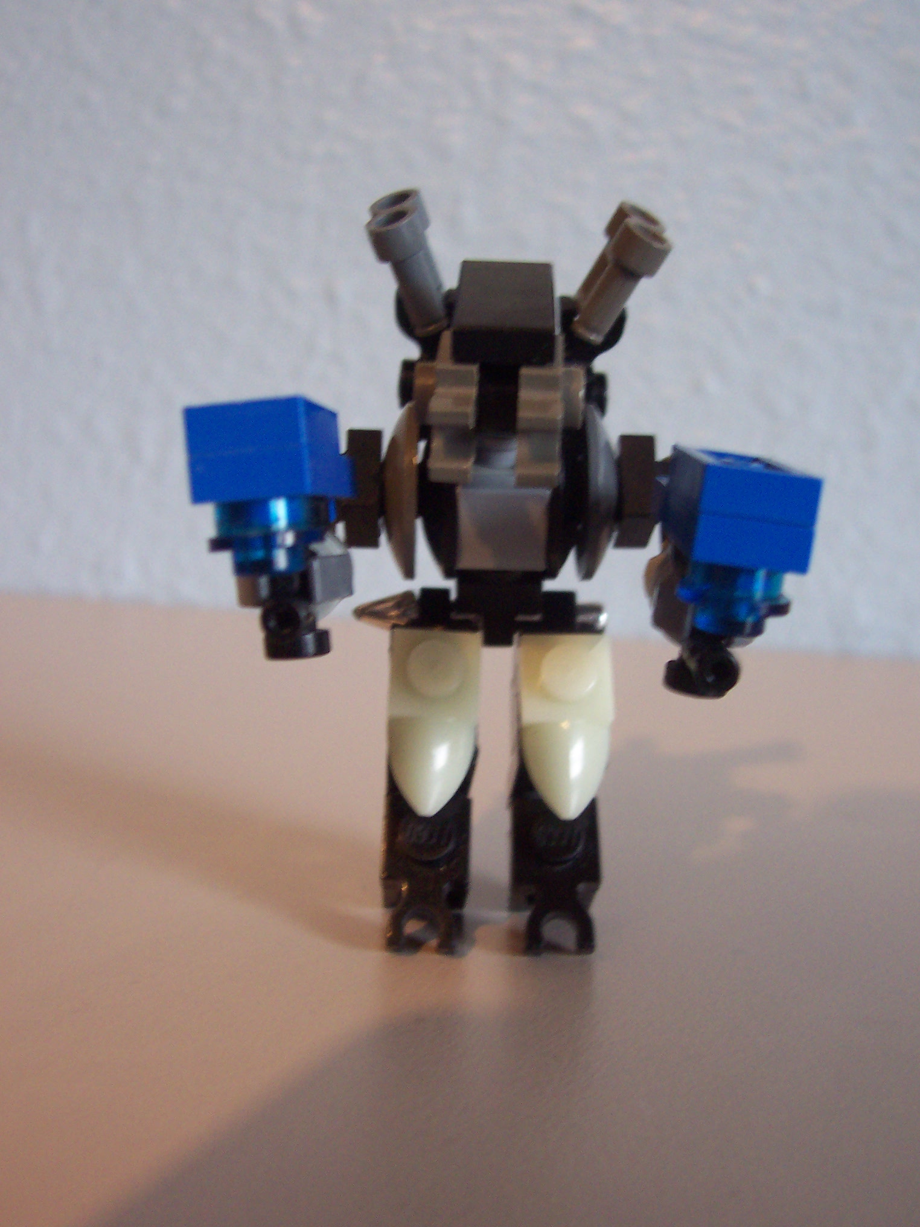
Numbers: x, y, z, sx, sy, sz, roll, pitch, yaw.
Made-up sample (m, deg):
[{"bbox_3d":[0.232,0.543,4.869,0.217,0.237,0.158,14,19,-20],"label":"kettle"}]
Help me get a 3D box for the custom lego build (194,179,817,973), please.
[{"bbox_3d":[0.003,-0.001,0.109,0.042,0.066,0.041,2,12,1],"label":"custom lego build"}]

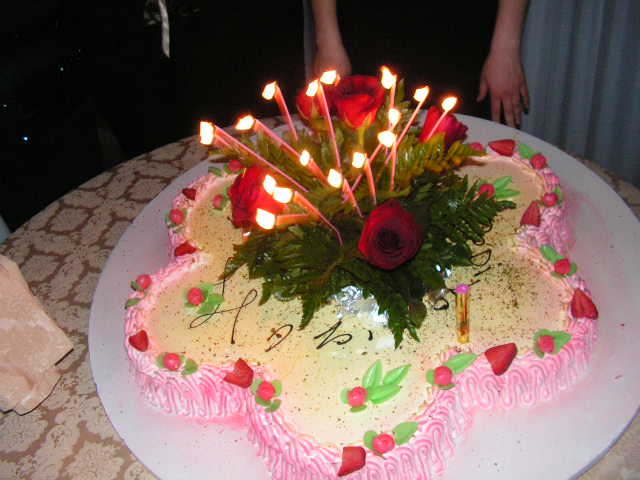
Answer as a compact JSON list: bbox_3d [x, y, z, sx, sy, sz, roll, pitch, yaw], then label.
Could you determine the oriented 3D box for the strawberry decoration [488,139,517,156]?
[{"bbox_3d":[0.272,-0.138,0.992,0.038,0.014,0.025,7,46,18],"label":"strawberry decoration"}]

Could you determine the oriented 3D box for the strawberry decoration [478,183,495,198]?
[{"bbox_3d":[0.232,-0.069,0.923,0.021,0.018,0.021,2,44,12],"label":"strawberry decoration"}]

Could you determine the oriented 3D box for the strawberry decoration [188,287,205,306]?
[{"bbox_3d":[-0.168,0.077,0.900,0.023,0.023,0.023,-11,43,0],"label":"strawberry decoration"}]

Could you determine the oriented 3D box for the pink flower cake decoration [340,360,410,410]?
[{"bbox_3d":[0.066,0.160,0.770,0.083,0.020,0.048,-22,44,-12],"label":"pink flower cake decoration"}]

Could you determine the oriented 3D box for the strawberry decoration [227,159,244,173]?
[{"bbox_3d":[-0.141,-0.123,1.111,0.022,0.022,0.022,-11,43,0],"label":"strawberry decoration"}]

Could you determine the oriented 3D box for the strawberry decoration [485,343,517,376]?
[{"bbox_3d":[0.191,0.126,0.704,0.034,0.018,0.036,15,58,10],"label":"strawberry decoration"}]

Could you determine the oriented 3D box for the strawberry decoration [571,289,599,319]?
[{"bbox_3d":[0.295,0.071,0.742,0.030,0.018,0.038,4,50,3],"label":"strawberry decoration"}]

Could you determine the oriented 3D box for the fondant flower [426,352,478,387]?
[{"bbox_3d":[0.155,0.146,0.768,0.066,0.020,0.030,-30,46,-20],"label":"fondant flower"}]

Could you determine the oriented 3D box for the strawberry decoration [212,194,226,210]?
[{"bbox_3d":[-0.145,-0.054,0.961,0.019,0.018,0.021,-18,44,-7],"label":"strawberry decoration"}]

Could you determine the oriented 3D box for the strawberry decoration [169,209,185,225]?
[{"bbox_3d":[-0.209,-0.034,0.970,0.020,0.017,0.020,-12,43,-2],"label":"strawberry decoration"}]

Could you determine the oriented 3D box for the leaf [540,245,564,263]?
[{"bbox_3d":[0.289,0.017,0.829,0.016,0.007,0.028,-32,47,-22],"label":"leaf"}]

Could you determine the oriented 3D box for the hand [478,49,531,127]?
[{"bbox_3d":[0.349,-0.283,1.260,0.100,0.165,0.055,4,45,15],"label":"hand"}]

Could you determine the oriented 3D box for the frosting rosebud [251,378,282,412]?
[{"bbox_3d":[-0.065,0.177,0.778,0.034,0.020,0.041,-6,43,5],"label":"frosting rosebud"}]

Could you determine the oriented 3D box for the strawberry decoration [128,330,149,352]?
[{"bbox_3d":[-0.220,0.123,0.807,0.022,0.013,0.025,-21,44,-12],"label":"strawberry decoration"}]

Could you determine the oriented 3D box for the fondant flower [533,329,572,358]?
[{"bbox_3d":[0.248,0.110,0.710,0.038,0.018,0.031,-18,44,-8],"label":"fondant flower"}]

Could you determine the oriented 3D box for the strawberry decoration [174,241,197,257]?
[{"bbox_3d":[-0.182,0.011,0.899,0.031,0.017,0.024,-9,43,1],"label":"strawberry decoration"}]

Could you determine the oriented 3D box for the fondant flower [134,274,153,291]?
[{"bbox_3d":[-0.247,0.060,0.935,0.022,0.022,0.022,-11,43,0],"label":"fondant flower"}]

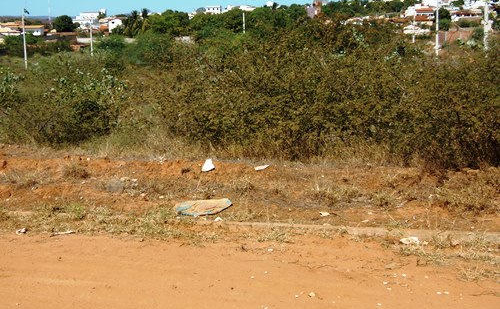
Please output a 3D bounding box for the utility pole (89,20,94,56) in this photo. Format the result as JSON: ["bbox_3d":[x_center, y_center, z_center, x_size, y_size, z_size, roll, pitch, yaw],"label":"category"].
[{"bbox_3d":[-26.075,-18.873,100.000,0.300,7.000,0.300,-4,13,-14],"label":"utility pole"}]

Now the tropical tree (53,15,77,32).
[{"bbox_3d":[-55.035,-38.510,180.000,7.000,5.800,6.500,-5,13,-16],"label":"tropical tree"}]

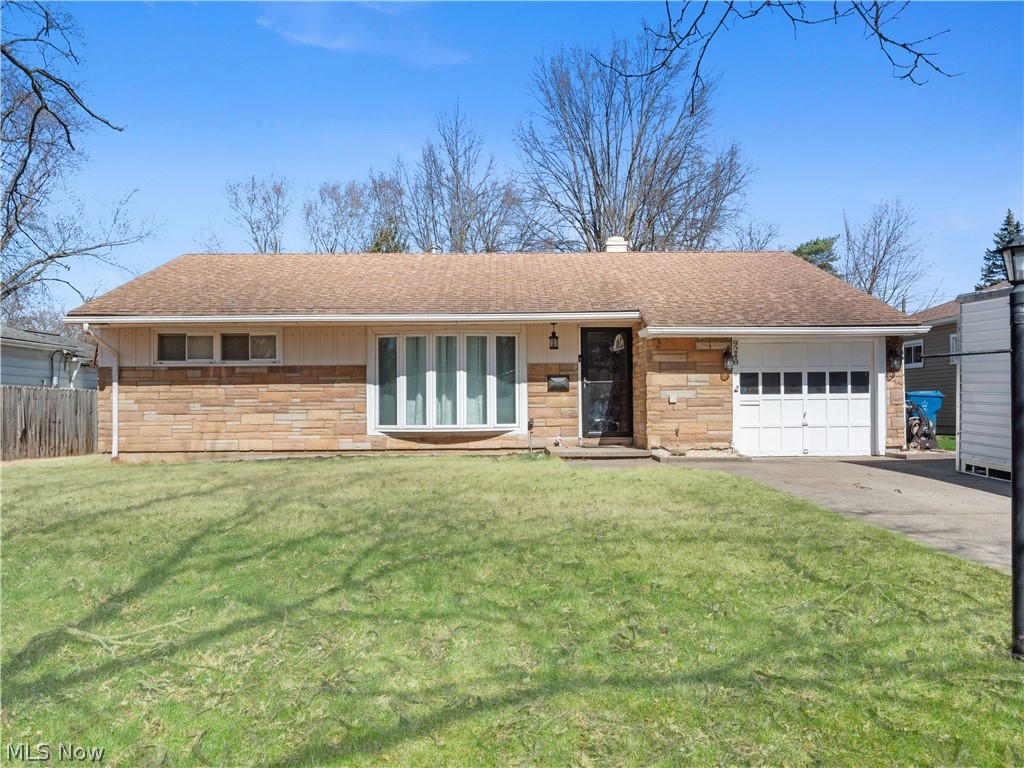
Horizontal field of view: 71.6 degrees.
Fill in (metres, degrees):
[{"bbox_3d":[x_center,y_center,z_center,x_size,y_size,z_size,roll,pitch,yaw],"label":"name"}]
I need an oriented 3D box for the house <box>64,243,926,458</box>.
[{"bbox_3d":[-0.600,-0.940,16.800,14.800,4.500,10.200,0,0,-1],"label":"house"}]

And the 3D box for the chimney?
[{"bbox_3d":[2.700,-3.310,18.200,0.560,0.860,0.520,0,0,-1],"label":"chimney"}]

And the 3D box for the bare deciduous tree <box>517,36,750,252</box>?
[{"bbox_3d":[5.300,-6.980,31.000,10.200,16.400,9.800,0,0,-1],"label":"bare deciduous tree"}]

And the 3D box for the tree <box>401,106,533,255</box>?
[{"bbox_3d":[-2.270,-6.070,34.000,6.200,14.600,6.000,0,0,-1],"label":"tree"}]

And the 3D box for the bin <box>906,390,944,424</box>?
[{"bbox_3d":[7.830,0.680,13.800,0.840,1.100,0.680,0,0,6],"label":"bin"}]

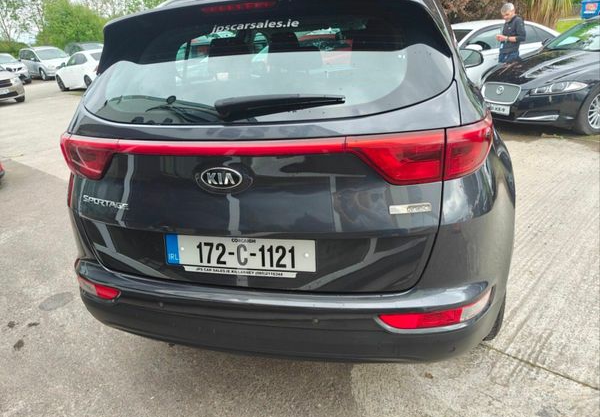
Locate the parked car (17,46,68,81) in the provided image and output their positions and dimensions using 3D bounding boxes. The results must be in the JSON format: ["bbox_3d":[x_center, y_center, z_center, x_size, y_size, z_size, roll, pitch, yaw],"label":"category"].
[{"bbox_3d":[-14.491,-8.346,23.882,4.550,1.670,1.830,15,30,38],"label":"parked car"}]

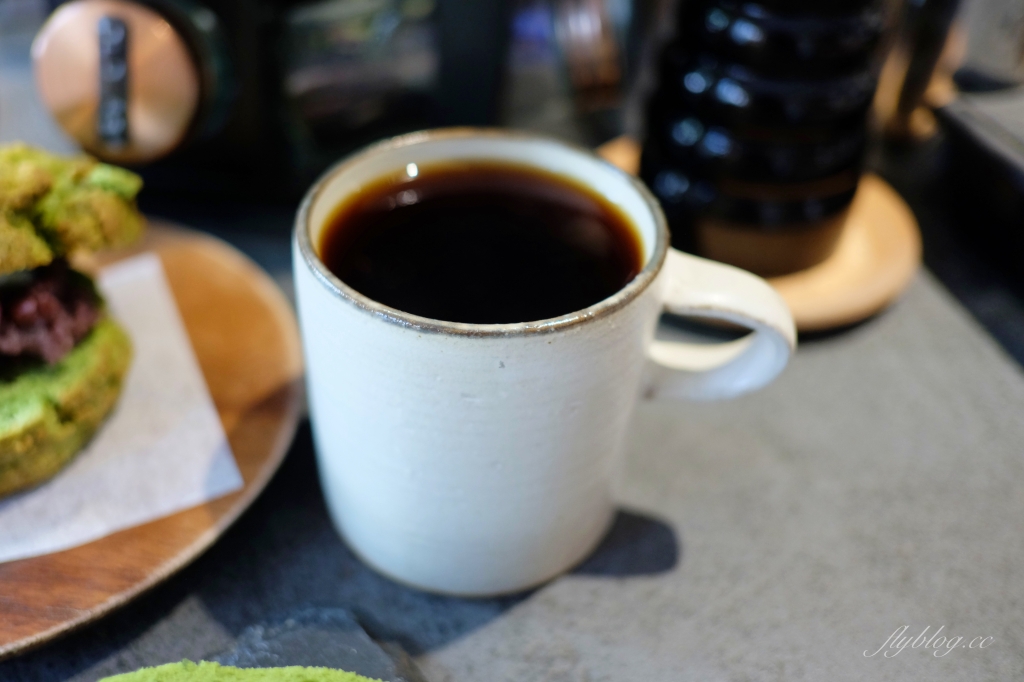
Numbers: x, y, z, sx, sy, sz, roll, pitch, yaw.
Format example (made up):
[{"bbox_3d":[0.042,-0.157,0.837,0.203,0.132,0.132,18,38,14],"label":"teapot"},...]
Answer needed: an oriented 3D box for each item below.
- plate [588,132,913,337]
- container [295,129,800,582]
[{"bbox_3d":[0.096,-0.051,0.324,0.141,0.016,0.141,5,42,0],"label":"plate"},{"bbox_3d":[0.007,0.007,0.200,0.119,0.087,0.087,11,43,7],"label":"container"}]

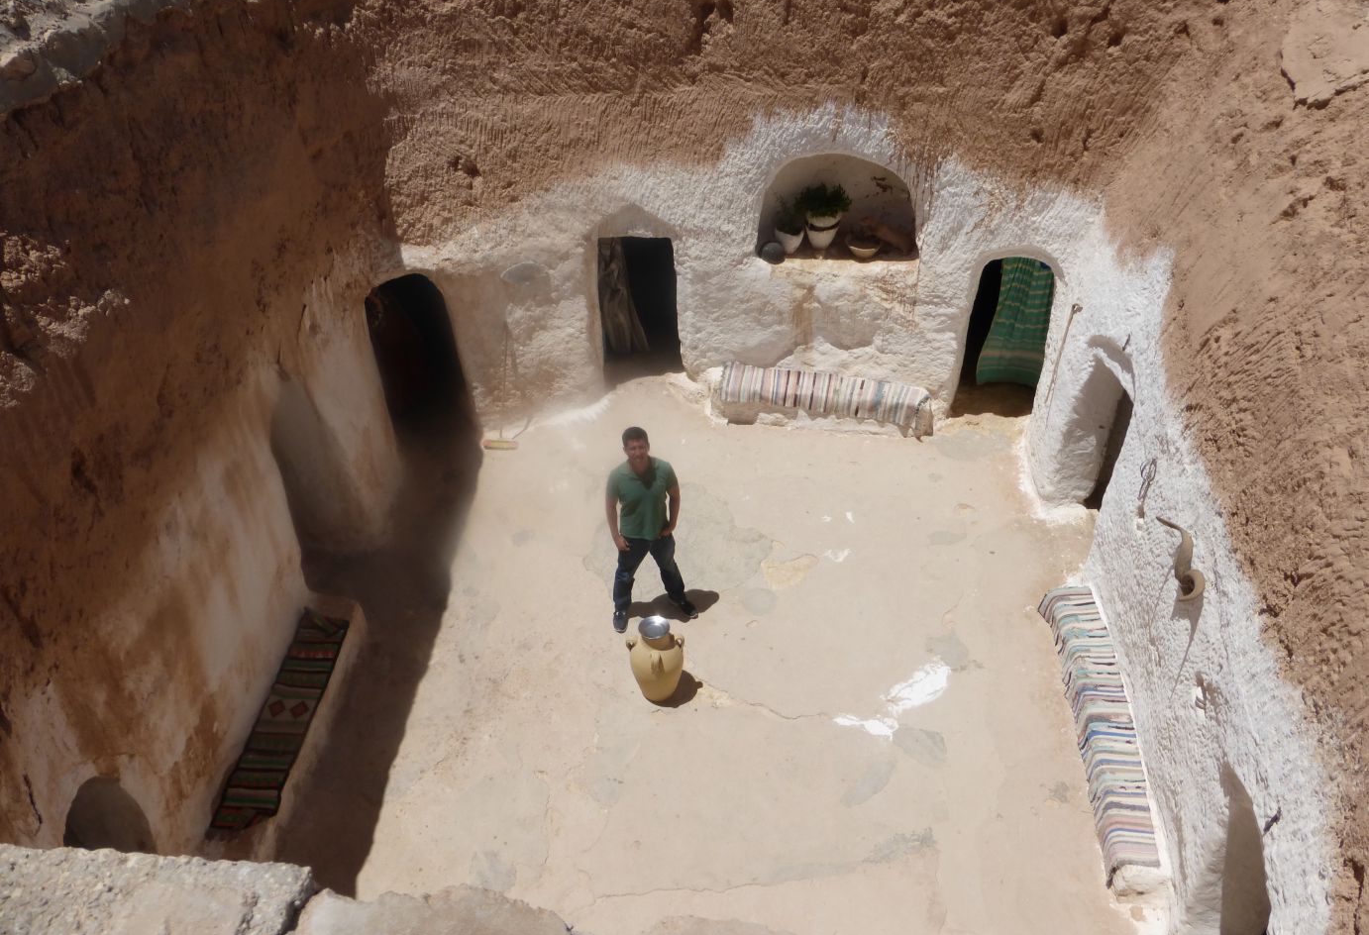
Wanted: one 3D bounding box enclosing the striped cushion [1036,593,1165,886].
[{"bbox_3d":[2.618,1.603,6.310,0.360,0.240,2.130,3,38,6],"label":"striped cushion"}]

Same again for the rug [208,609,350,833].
[{"bbox_3d":[-2.555,1.549,6.366,0.370,0.040,1.680,-2,37,0],"label":"rug"}]

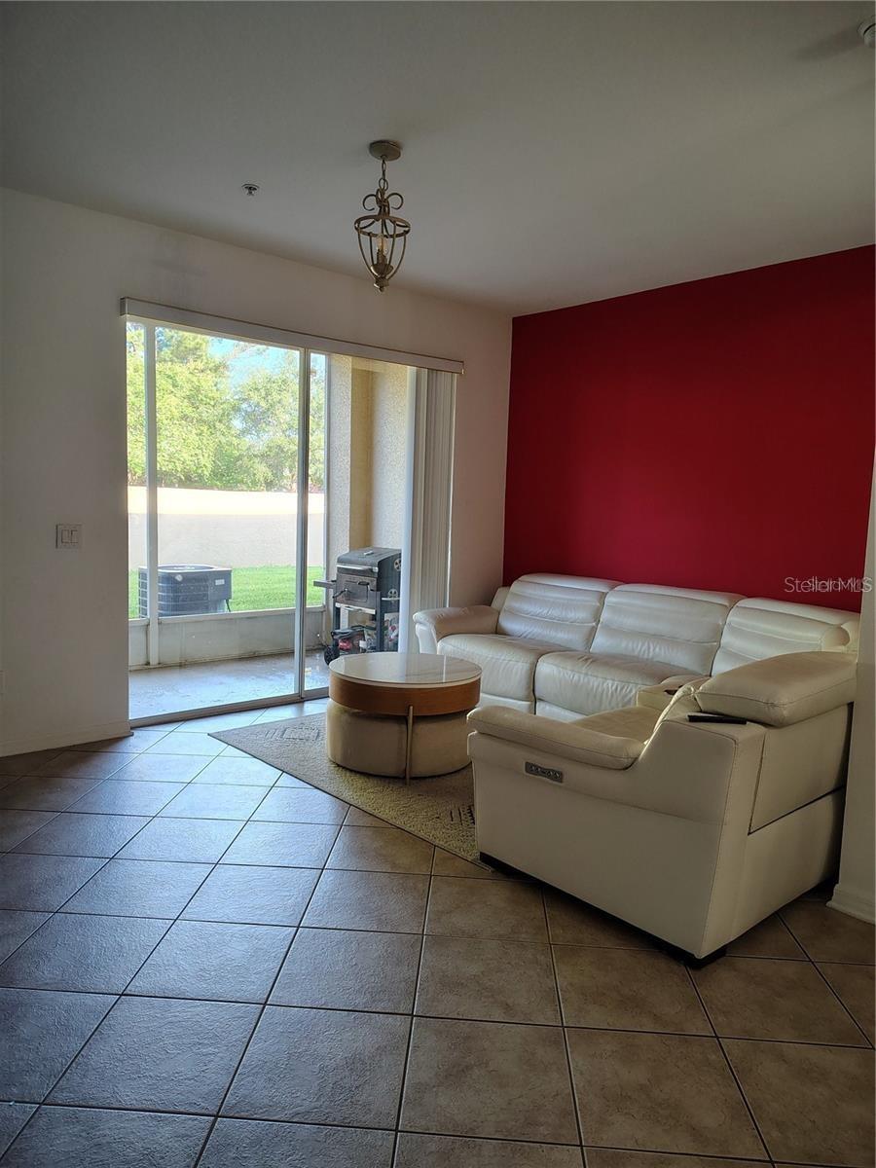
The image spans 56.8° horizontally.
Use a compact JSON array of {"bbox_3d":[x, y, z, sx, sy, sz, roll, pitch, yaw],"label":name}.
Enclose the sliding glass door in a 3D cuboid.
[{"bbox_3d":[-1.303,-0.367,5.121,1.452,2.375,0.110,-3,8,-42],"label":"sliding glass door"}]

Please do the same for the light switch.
[{"bbox_3d":[-1.946,-0.249,4.267,0.122,0.120,0.014,-3,8,-42],"label":"light switch"}]

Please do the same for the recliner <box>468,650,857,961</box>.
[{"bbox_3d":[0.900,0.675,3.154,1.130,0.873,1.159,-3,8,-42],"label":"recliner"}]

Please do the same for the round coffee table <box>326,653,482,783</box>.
[{"bbox_3d":[-0.179,0.688,4.325,0.812,0.501,0.812,2,6,0],"label":"round coffee table"}]

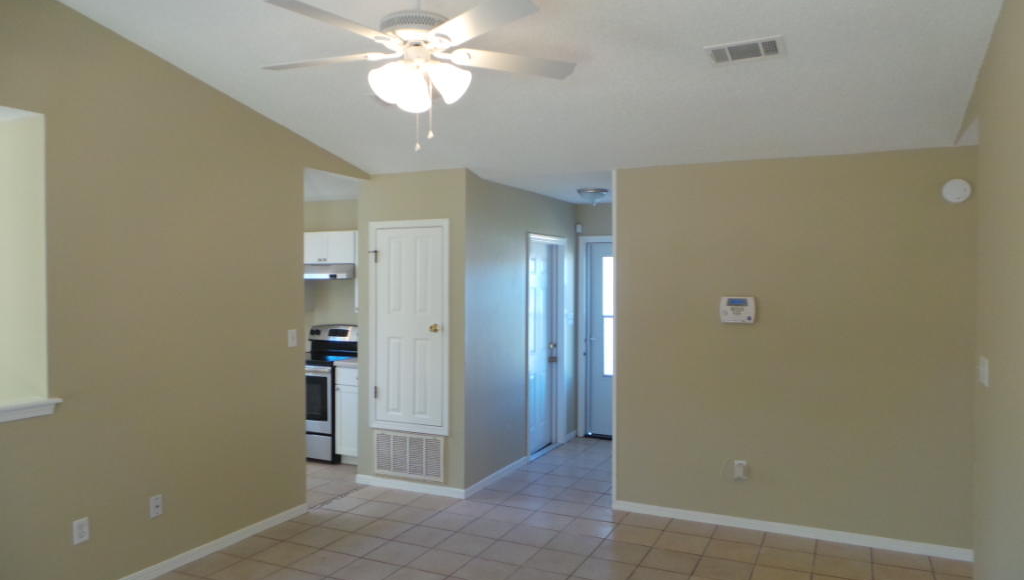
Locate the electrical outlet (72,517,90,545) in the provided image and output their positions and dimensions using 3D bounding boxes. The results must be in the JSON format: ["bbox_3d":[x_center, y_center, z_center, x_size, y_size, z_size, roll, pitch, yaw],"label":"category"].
[{"bbox_3d":[-2.162,1.212,3.418,0.010,0.116,0.075,0,1,27],"label":"electrical outlet"}]

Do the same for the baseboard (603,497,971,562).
[{"bbox_3d":[1.716,1.551,4.441,2.173,0.068,0.015,0,1,25],"label":"baseboard"}]

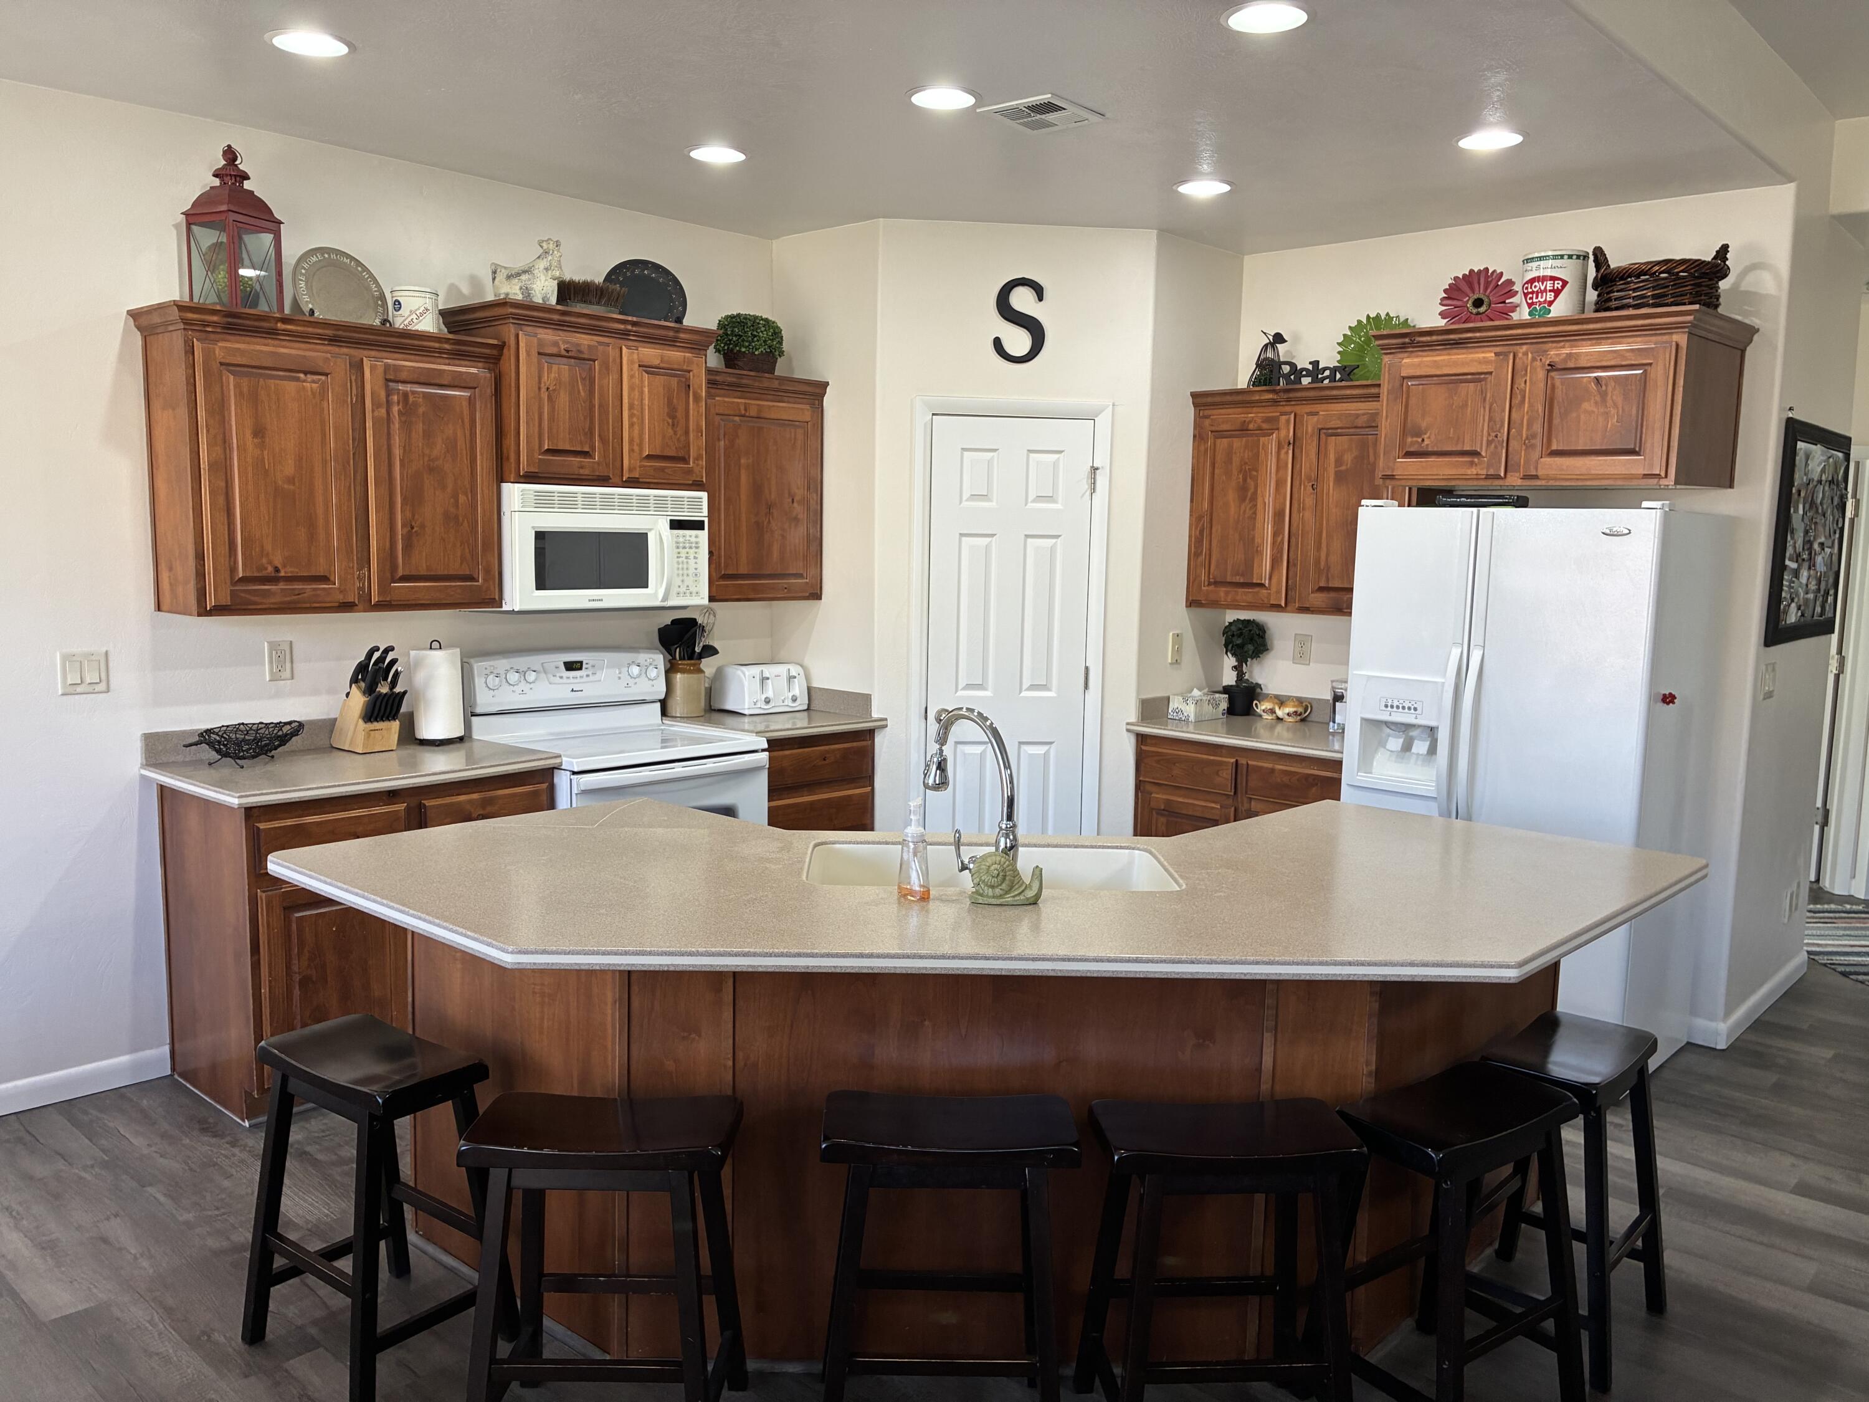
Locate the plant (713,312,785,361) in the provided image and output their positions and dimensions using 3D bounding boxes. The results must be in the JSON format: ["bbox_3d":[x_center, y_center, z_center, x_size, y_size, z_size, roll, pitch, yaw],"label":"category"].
[{"bbox_3d":[-0.698,-1.351,5.245,0.250,0.195,0.250,1,7,0],"label":"plant"}]

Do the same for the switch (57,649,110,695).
[{"bbox_3d":[-2.335,-0.078,3.857,0.010,0.119,0.122,7,9,42],"label":"switch"}]

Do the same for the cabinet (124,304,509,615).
[{"bbox_3d":[-1.782,-0.680,4.152,0.342,0.825,0.950,8,9,42],"label":"cabinet"}]

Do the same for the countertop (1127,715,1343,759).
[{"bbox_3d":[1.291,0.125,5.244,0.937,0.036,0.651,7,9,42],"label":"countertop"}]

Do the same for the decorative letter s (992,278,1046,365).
[{"bbox_3d":[0.316,-1.403,5.178,0.197,0.312,0.022,1,7,-2],"label":"decorative letter s"}]

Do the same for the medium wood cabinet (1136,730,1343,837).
[{"bbox_3d":[1.299,0.583,5.319,0.909,0.894,0.636,8,9,42],"label":"medium wood cabinet"}]

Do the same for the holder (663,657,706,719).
[{"bbox_3d":[-0.928,-0.046,5.287,0.142,0.200,0.142,1,7,0],"label":"holder"}]

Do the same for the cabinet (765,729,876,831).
[{"bbox_3d":[-0.661,0.541,5.328,0.636,0.894,0.617,8,9,42],"label":"cabinet"}]

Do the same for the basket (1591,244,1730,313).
[{"bbox_3d":[2.267,-1.295,4.384,0.400,0.245,0.280,7,9,42],"label":"basket"}]

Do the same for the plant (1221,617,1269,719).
[{"bbox_3d":[1.248,-0.135,5.625,0.185,0.395,0.185,7,9,42],"label":"plant"}]

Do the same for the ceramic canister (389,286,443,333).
[{"bbox_3d":[-1.587,-1.172,4.294,0.145,0.180,0.145,-1,7,-20],"label":"ceramic canister"}]

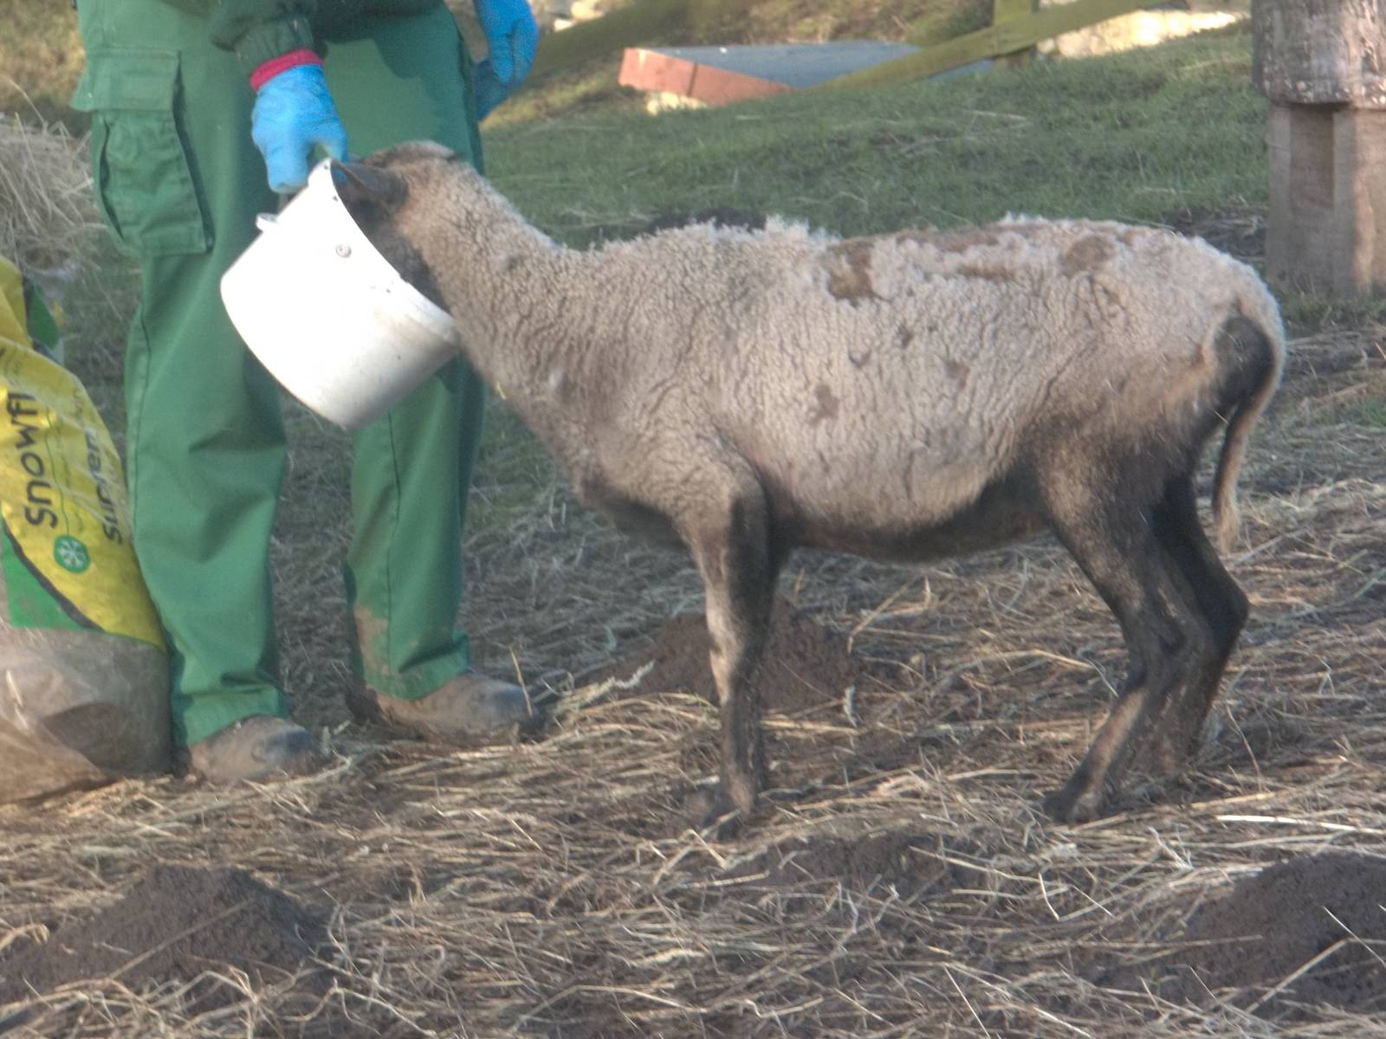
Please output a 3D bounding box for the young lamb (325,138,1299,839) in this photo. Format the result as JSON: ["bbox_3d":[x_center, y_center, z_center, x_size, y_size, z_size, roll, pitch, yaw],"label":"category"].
[{"bbox_3d":[0.101,-0.038,6.970,1.040,0.725,0.270,1,10,5],"label":"young lamb"}]

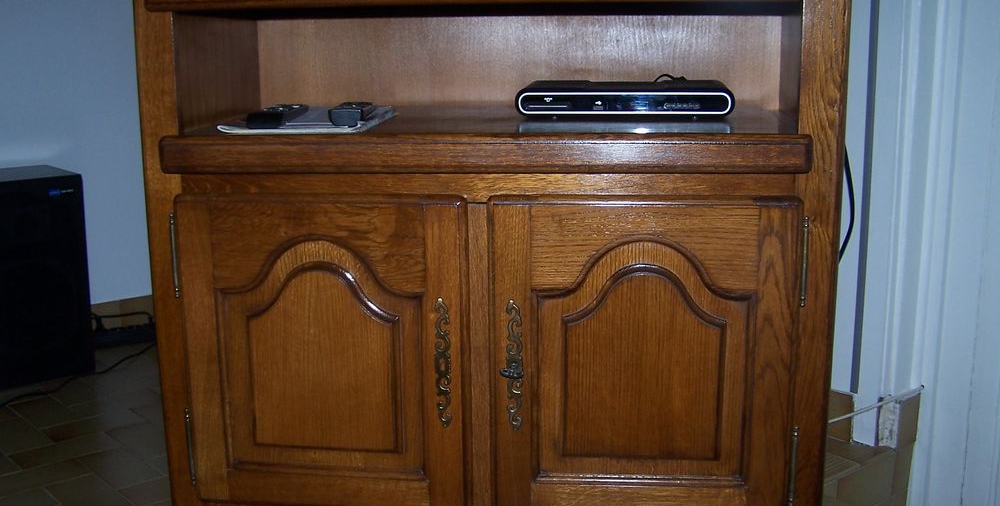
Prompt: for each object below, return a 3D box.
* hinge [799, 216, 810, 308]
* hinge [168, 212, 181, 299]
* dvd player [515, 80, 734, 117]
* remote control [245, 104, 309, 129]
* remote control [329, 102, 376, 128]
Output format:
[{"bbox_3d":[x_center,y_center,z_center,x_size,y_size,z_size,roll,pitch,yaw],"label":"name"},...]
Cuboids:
[{"bbox_3d":[0.396,0.013,1.427,0.008,0.121,0.009,1,12,7],"label":"hinge"},{"bbox_3d":[-0.452,0.004,1.525,0.008,0.121,0.009,1,12,7],"label":"hinge"},{"bbox_3d":[0.186,-0.230,1.642,0.309,0.044,0.175,1,12,7],"label":"dvd player"},{"bbox_3d":[-0.302,-0.190,1.512,0.048,0.020,0.175,0,12,2],"label":"remote control"},{"bbox_3d":[-0.200,-0.194,1.519,0.045,0.022,0.165,0,12,2],"label":"remote control"}]

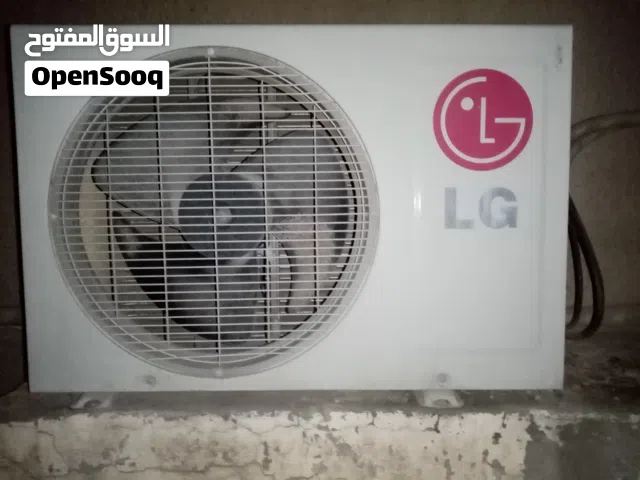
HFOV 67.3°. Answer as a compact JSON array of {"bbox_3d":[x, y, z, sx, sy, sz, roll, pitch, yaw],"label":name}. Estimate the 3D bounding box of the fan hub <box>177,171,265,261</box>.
[{"bbox_3d":[-0.147,-0.039,0.752,0.131,0.131,0.067,0,4,0],"label":"fan hub"}]

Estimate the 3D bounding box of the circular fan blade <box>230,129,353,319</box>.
[{"bbox_3d":[-0.040,-0.023,0.695,0.172,0.268,0.065,0,4,0],"label":"circular fan blade"}]

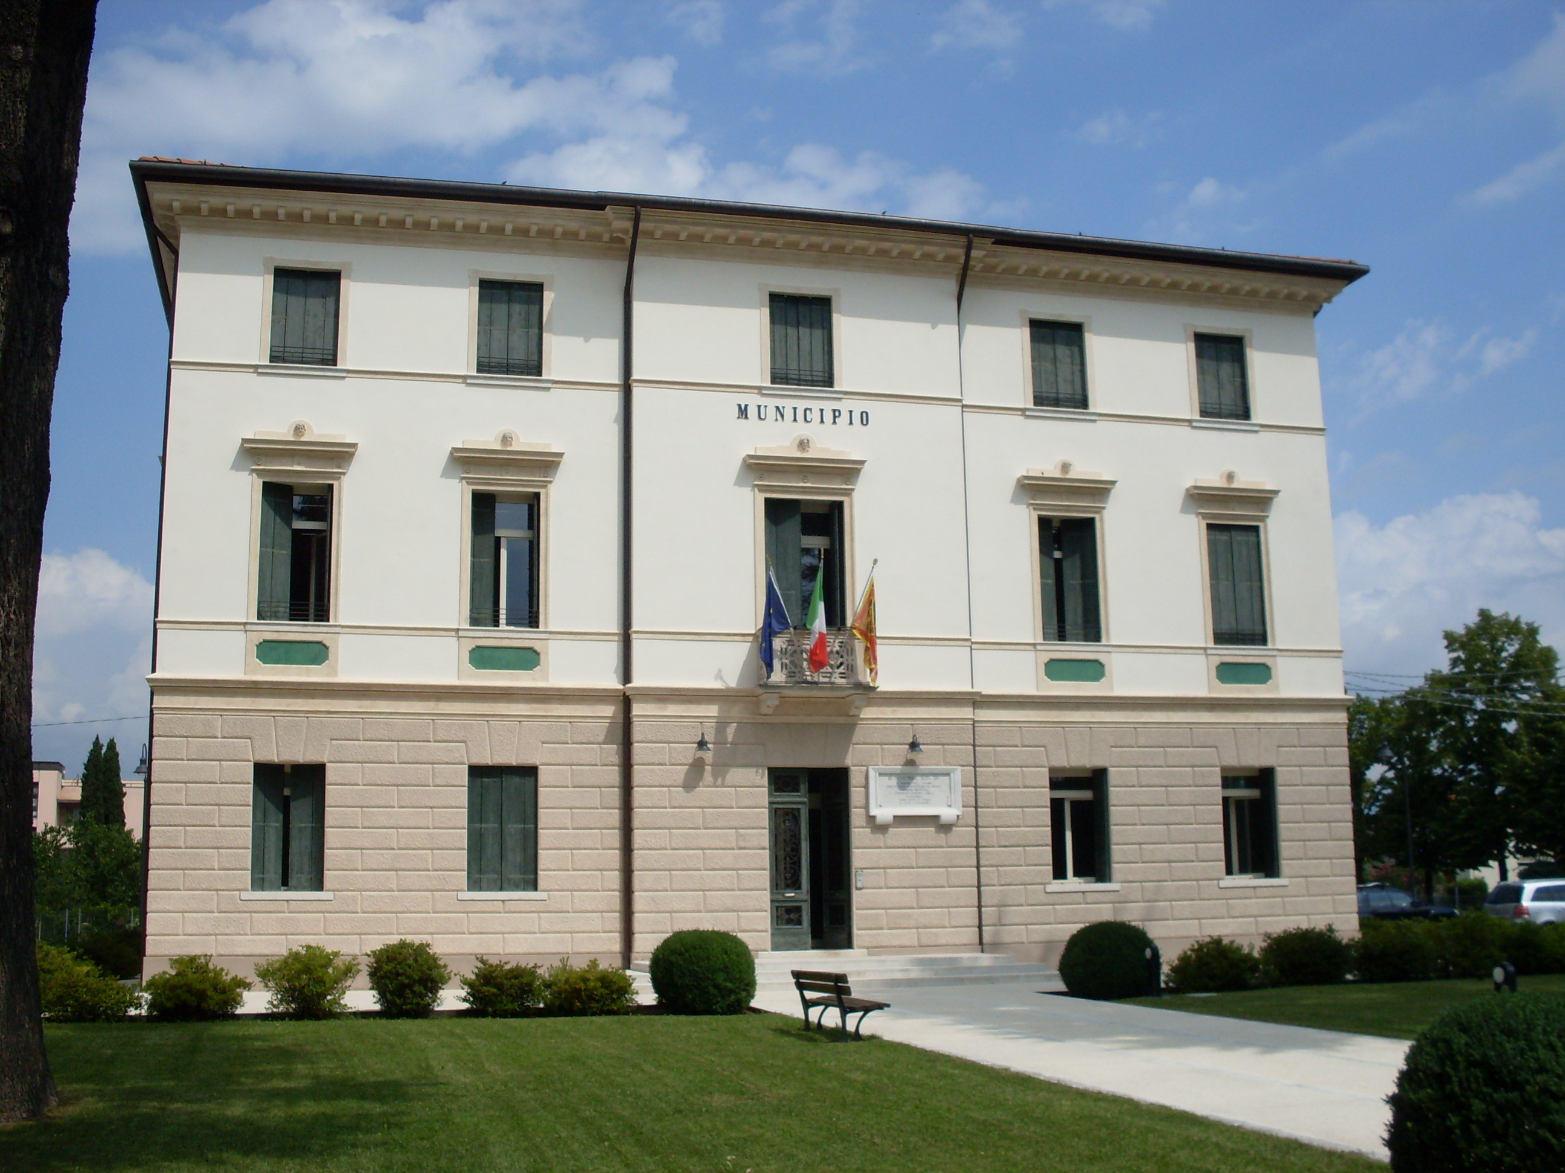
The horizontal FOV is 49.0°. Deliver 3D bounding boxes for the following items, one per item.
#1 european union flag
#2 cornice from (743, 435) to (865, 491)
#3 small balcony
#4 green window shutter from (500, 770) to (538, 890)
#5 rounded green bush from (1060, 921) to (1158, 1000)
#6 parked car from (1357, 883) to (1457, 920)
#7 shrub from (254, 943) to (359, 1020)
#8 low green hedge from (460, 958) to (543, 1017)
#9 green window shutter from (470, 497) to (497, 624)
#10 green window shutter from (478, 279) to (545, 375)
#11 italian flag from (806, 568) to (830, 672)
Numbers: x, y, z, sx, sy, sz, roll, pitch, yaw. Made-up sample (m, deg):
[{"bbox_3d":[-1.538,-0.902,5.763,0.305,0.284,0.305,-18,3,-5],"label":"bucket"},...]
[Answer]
[{"bbox_3d":[-0.127,0.603,29.743,0.589,1.932,0.450,2,-11,-14],"label":"european union flag"},{"bbox_3d":[0.389,-2.243,31.202,2.298,1.031,0.350,2,-11,-14],"label":"cornice"},{"bbox_3d":[0.495,1.295,29.758,1.842,1.013,0.840,2,-11,-15],"label":"small balcony"},{"bbox_3d":[-4.810,4.461,31.549,0.624,2.241,0.060,2,-11,-14],"label":"green window shutter"},{"bbox_3d":[4.781,5.519,25.300,1.404,1.171,1.400,2,-11,-14],"label":"rounded green bush"},{"bbox_3d":[16.968,9.365,49.289,4.300,1.480,1.750,2,-11,-14],"label":"parked car"},{"bbox_3d":[-6.919,5.749,25.049,1.514,1.014,1.350,2,-11,-14],"label":"shrub"},{"bbox_3d":[-4.060,5.762,24.773,1.189,0.804,1.100,2,-11,-14],"label":"low green hedge"},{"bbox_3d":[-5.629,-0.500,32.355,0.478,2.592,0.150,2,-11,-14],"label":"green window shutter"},{"bbox_3d":[-5.248,-4.993,33.184,1.222,1.891,0.070,2,-11,-14],"label":"green window shutter"},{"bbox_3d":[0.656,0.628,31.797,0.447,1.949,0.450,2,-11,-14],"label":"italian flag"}]

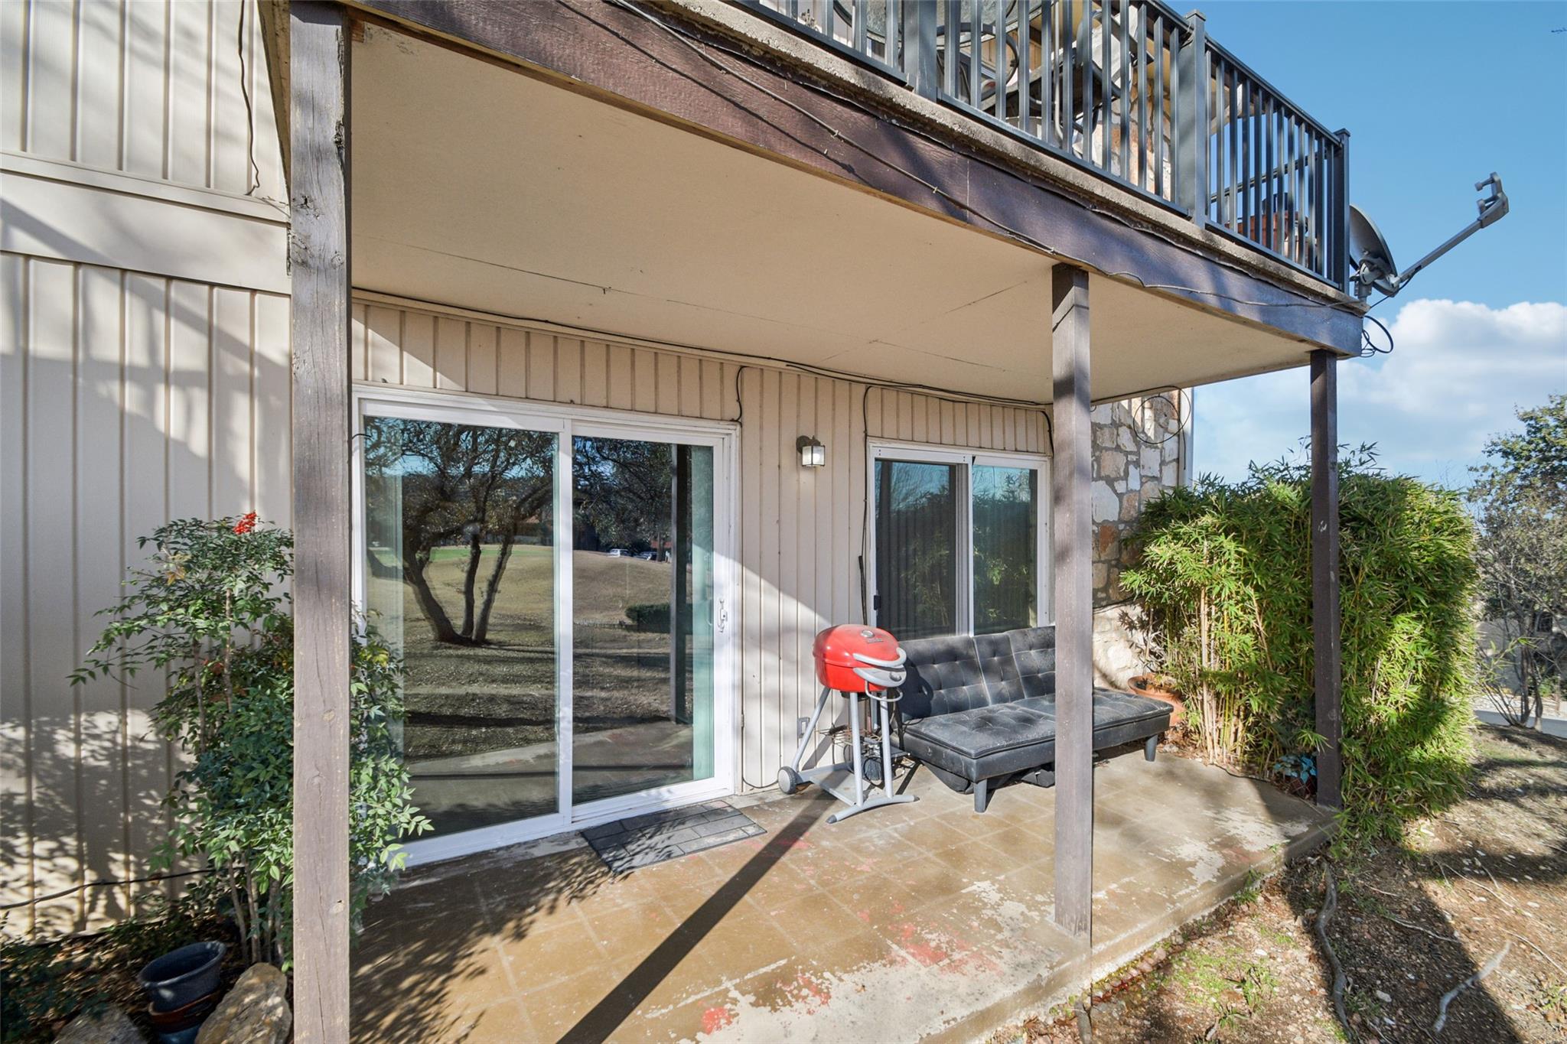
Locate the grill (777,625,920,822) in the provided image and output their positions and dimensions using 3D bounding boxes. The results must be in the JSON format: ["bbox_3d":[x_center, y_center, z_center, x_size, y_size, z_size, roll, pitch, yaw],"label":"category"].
[{"bbox_3d":[0.394,1.053,3.631,0.670,0.960,0.600,0,-1,-32],"label":"grill"}]

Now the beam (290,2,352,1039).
[{"bbox_3d":[-0.895,0.275,1.266,0.090,2.460,0.090,0,-1,-32],"label":"beam"}]

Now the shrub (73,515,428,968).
[{"bbox_3d":[-1.785,0.761,2.252,0.950,1.580,0.780,0,-1,-32],"label":"shrub"}]

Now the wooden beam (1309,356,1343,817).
[{"bbox_3d":[2.964,0.303,3.561,0.090,2.460,0.090,0,-1,-32],"label":"wooden beam"}]

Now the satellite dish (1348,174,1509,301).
[{"bbox_3d":[3.300,-1.500,3.470,0.700,0.580,0.580,0,-1,35],"label":"satellite dish"}]

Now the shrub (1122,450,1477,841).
[{"bbox_3d":[3.226,0.671,4.258,1.400,2.000,1.600,0,-1,-32],"label":"shrub"}]

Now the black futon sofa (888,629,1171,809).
[{"bbox_3d":[1.559,1.145,4.198,1.790,0.790,0.840,0,-1,-32],"label":"black futon sofa"}]

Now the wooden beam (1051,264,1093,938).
[{"bbox_3d":[1.076,0.289,2.451,0.090,2.460,0.090,0,-1,-32],"label":"wooden beam"}]

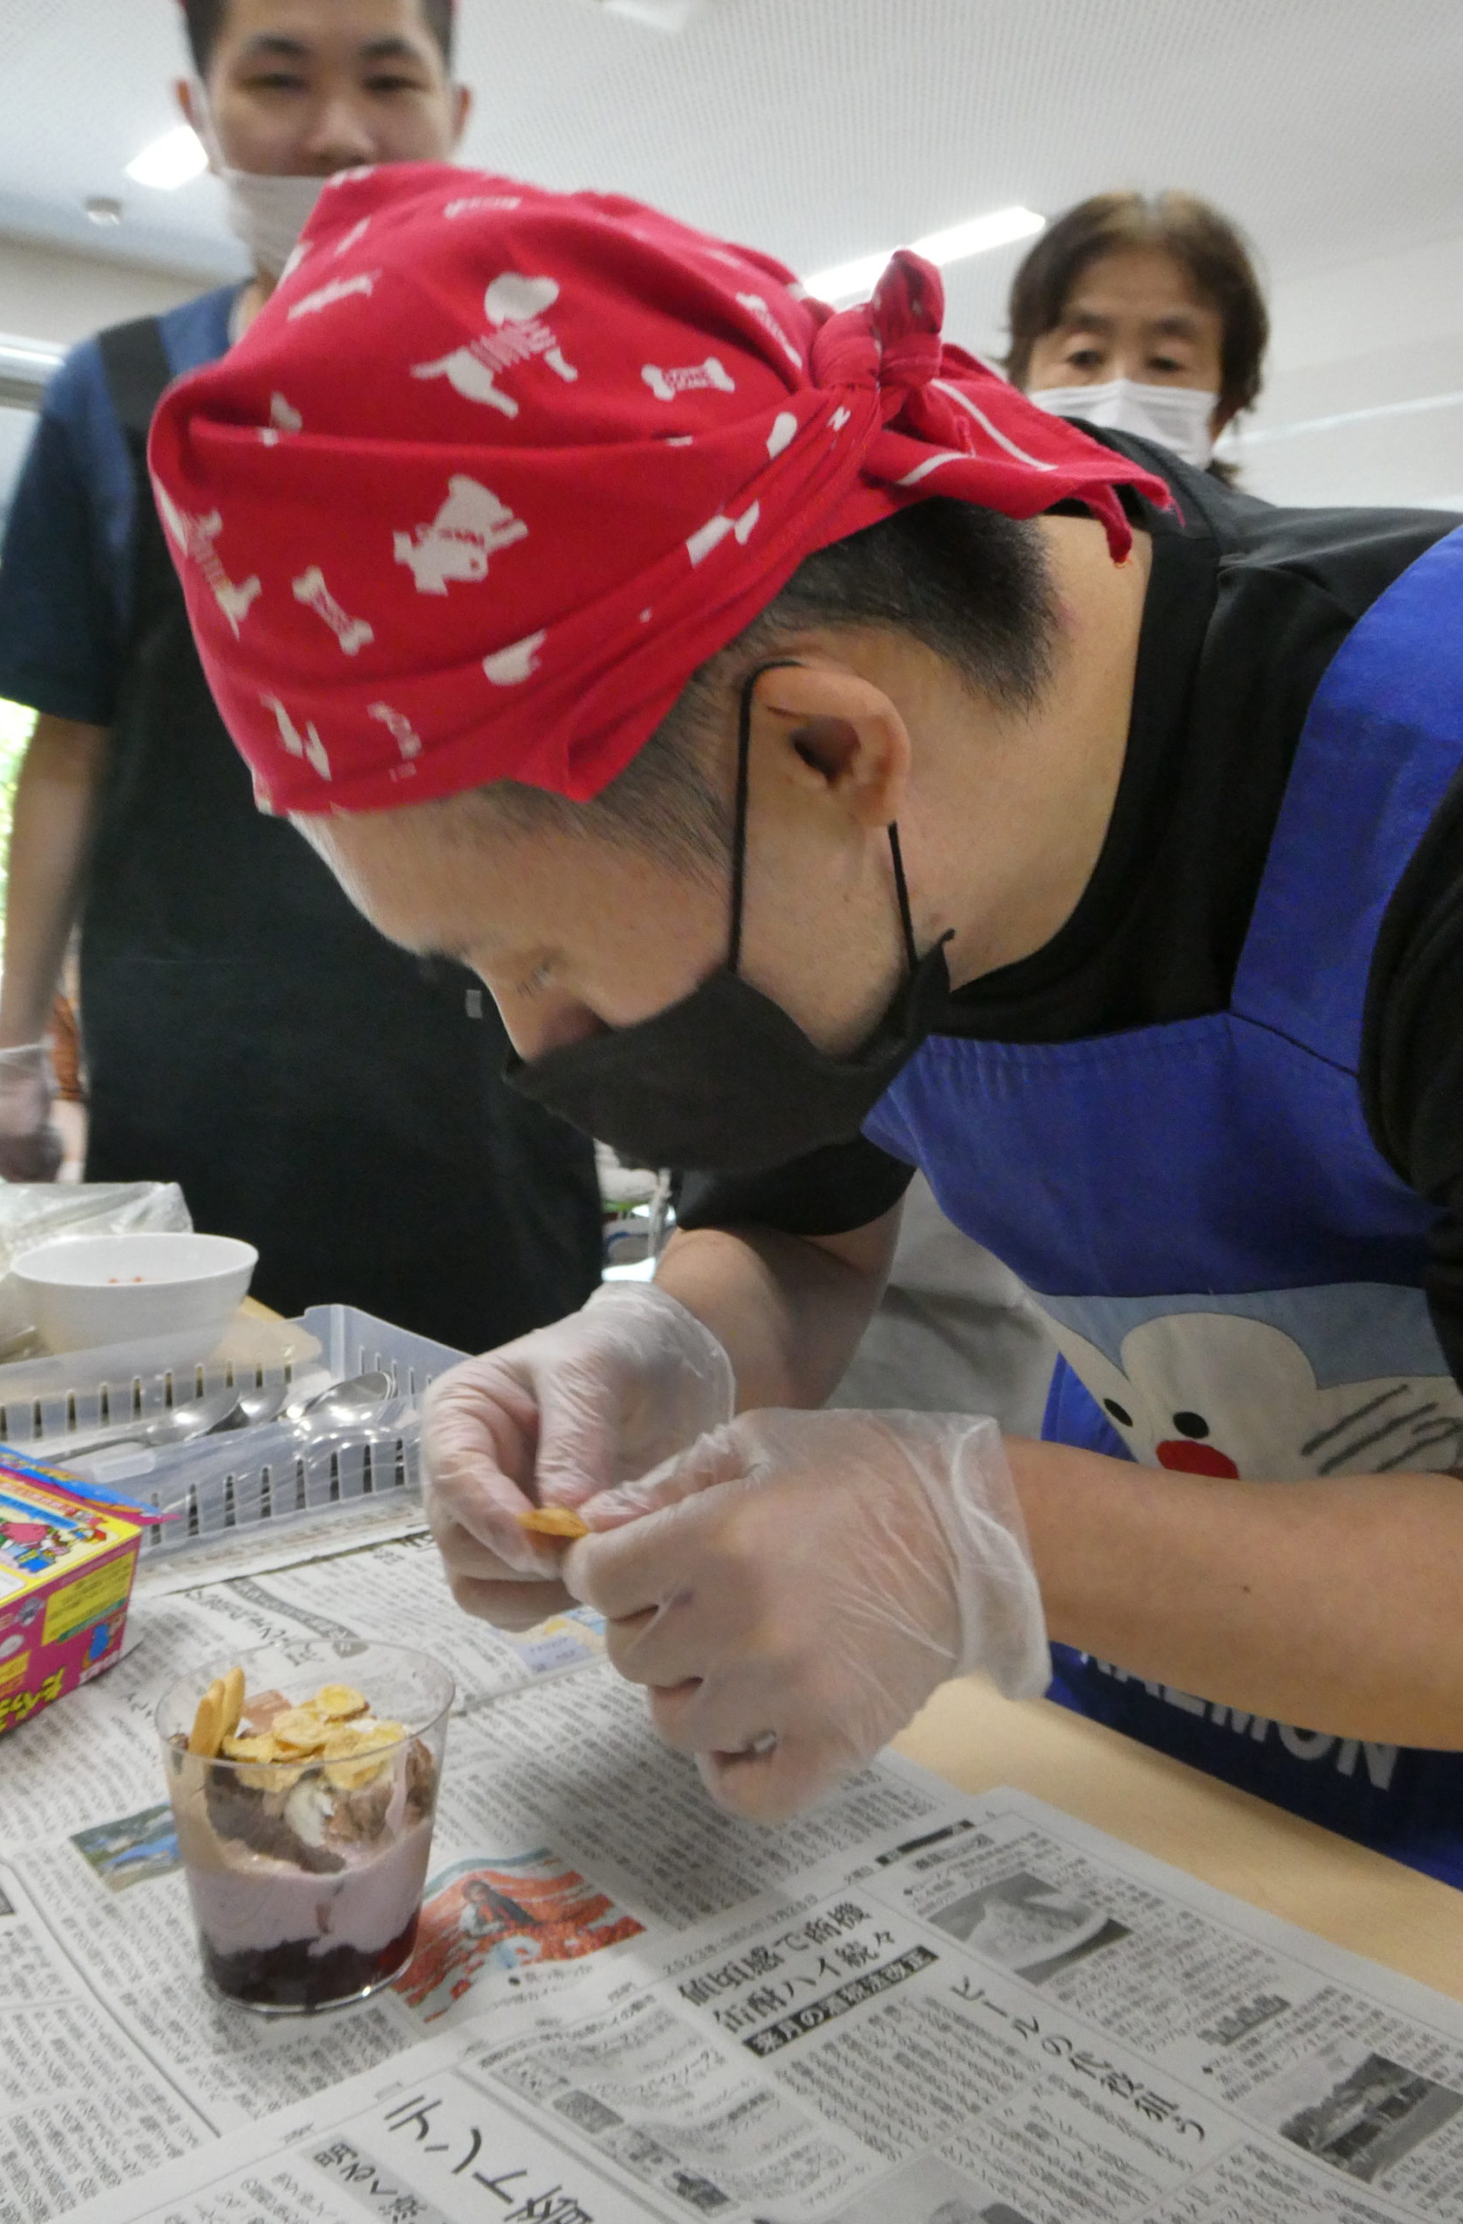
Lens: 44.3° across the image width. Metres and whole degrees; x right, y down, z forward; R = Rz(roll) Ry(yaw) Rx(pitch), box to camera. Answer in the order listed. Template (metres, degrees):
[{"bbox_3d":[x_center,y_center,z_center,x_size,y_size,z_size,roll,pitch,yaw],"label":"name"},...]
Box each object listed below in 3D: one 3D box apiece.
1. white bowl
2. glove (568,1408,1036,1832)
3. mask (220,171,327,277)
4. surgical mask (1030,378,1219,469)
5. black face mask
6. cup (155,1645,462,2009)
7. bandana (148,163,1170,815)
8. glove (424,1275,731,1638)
[{"bbox_3d":[-0.341,0.112,1.034,0.141,0.057,0.141,1,7,0],"label":"white bowl"},{"bbox_3d":[0.021,0.132,0.475,0.115,0.100,0.085,-1,8,-19],"label":"glove"},{"bbox_3d":[-0.237,-0.529,1.080,0.138,0.090,0.085,-1,21,-12],"label":"mask"},{"bbox_3d":[0.319,-0.546,1.460,0.150,0.095,0.080,5,21,14],"label":"surgical mask"},{"bbox_3d":[0.000,-0.050,0.550,0.118,0.135,0.150,41,2,-20],"label":"black face mask"},{"bbox_3d":[-0.109,0.183,0.463,0.073,0.069,0.073,1,7,0],"label":"cup"},{"bbox_3d":[-0.026,-0.184,0.540,0.280,0.172,0.180,-25,16,3],"label":"bandana"},{"bbox_3d":[-0.044,0.100,0.525,0.100,0.090,0.082,-4,9,-36],"label":"glove"}]

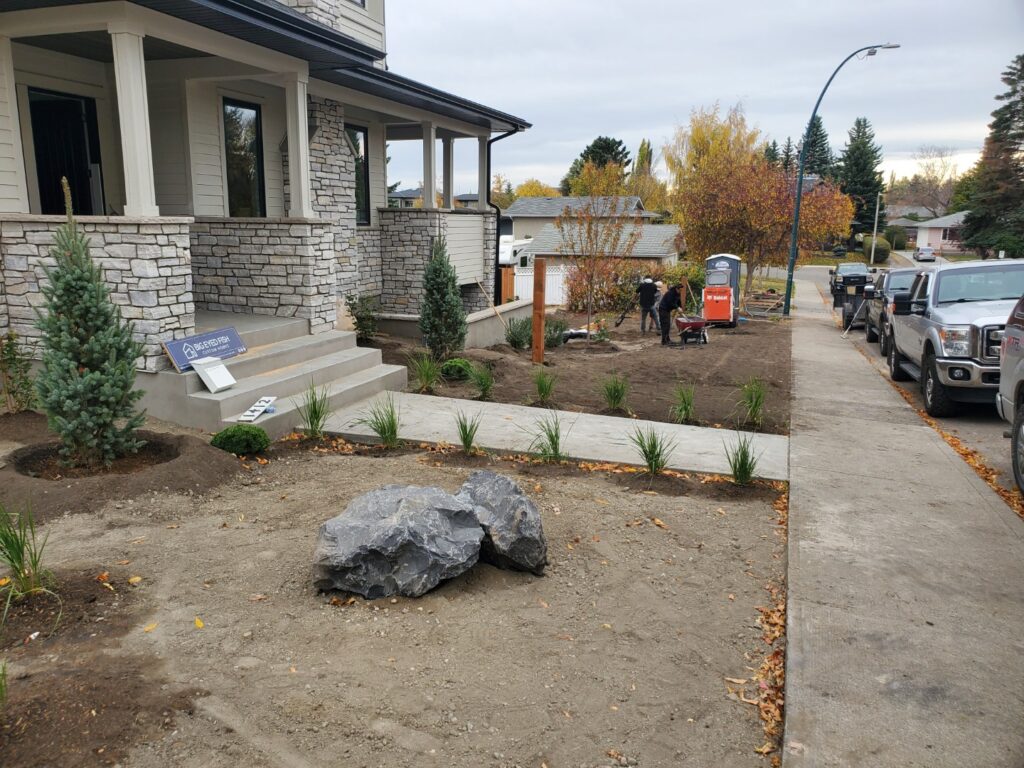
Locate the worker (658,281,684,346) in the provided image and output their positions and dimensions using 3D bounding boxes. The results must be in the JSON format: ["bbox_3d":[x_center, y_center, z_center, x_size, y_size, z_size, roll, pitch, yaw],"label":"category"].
[{"bbox_3d":[4.050,-1.760,19.768,0.680,1.530,0.520,1,12,3],"label":"worker"}]

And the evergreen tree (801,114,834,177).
[{"bbox_3d":[38.442,-25.916,98.823,5.800,16.063,5.800,5,14,18],"label":"evergreen tree"}]

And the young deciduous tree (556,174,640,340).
[{"bbox_3d":[2.014,-2.975,18.418,2.057,4.127,1.954,2,12,6],"label":"young deciduous tree"}]

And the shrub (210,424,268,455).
[{"bbox_3d":[-2.100,0.395,5.950,0.450,0.230,0.430,-4,13,-20],"label":"shrub"}]

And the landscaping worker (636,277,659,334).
[{"bbox_3d":[3.885,-2.237,21.904,0.600,1.660,0.500,-3,13,-19],"label":"landscaping worker"}]

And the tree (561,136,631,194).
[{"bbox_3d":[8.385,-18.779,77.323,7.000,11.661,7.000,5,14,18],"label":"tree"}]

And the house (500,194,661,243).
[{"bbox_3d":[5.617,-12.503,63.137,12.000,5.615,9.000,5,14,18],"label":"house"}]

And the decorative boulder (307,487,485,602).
[{"bbox_3d":[-0.530,0.735,3.710,0.810,0.450,0.640,-3,13,-19],"label":"decorative boulder"}]

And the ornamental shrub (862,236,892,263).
[{"bbox_3d":[33.899,-12.548,71.758,2.528,2.384,2.402,7,14,24],"label":"ornamental shrub"}]

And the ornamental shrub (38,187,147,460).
[{"bbox_3d":[-3.095,-0.406,5.519,0.820,2.039,0.820,5,14,18],"label":"ornamental shrub"}]

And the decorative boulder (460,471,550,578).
[{"bbox_3d":[-0.052,0.758,4.347,0.540,0.470,0.500,5,14,18],"label":"decorative boulder"}]

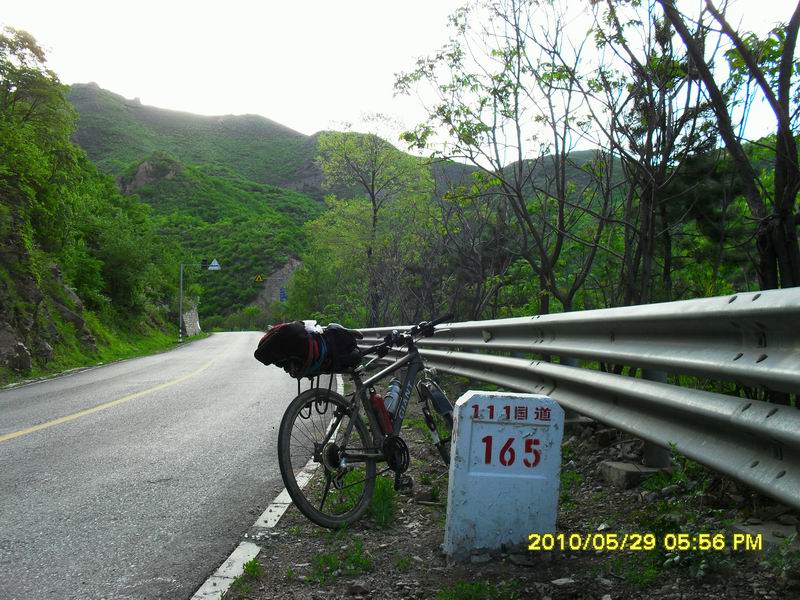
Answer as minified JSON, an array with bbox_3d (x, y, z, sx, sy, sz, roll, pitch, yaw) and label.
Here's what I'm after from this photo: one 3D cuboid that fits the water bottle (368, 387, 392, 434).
[{"bbox_3d":[-0.101,0.567,4.149,0.071,0.235,0.071,-17,-7,-2],"label":"water bottle"}]

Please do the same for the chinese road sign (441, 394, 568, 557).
[{"bbox_3d":[0.425,0.716,3.300,0.425,0.655,0.155,3,0,-6],"label":"chinese road sign"}]

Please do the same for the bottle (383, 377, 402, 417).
[{"bbox_3d":[-0.041,0.504,4.272,0.073,0.213,0.073,-22,-53,33],"label":"bottle"}]

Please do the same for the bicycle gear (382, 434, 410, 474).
[{"bbox_3d":[-0.018,0.777,4.055,0.030,0.190,0.190,-22,-17,33],"label":"bicycle gear"}]

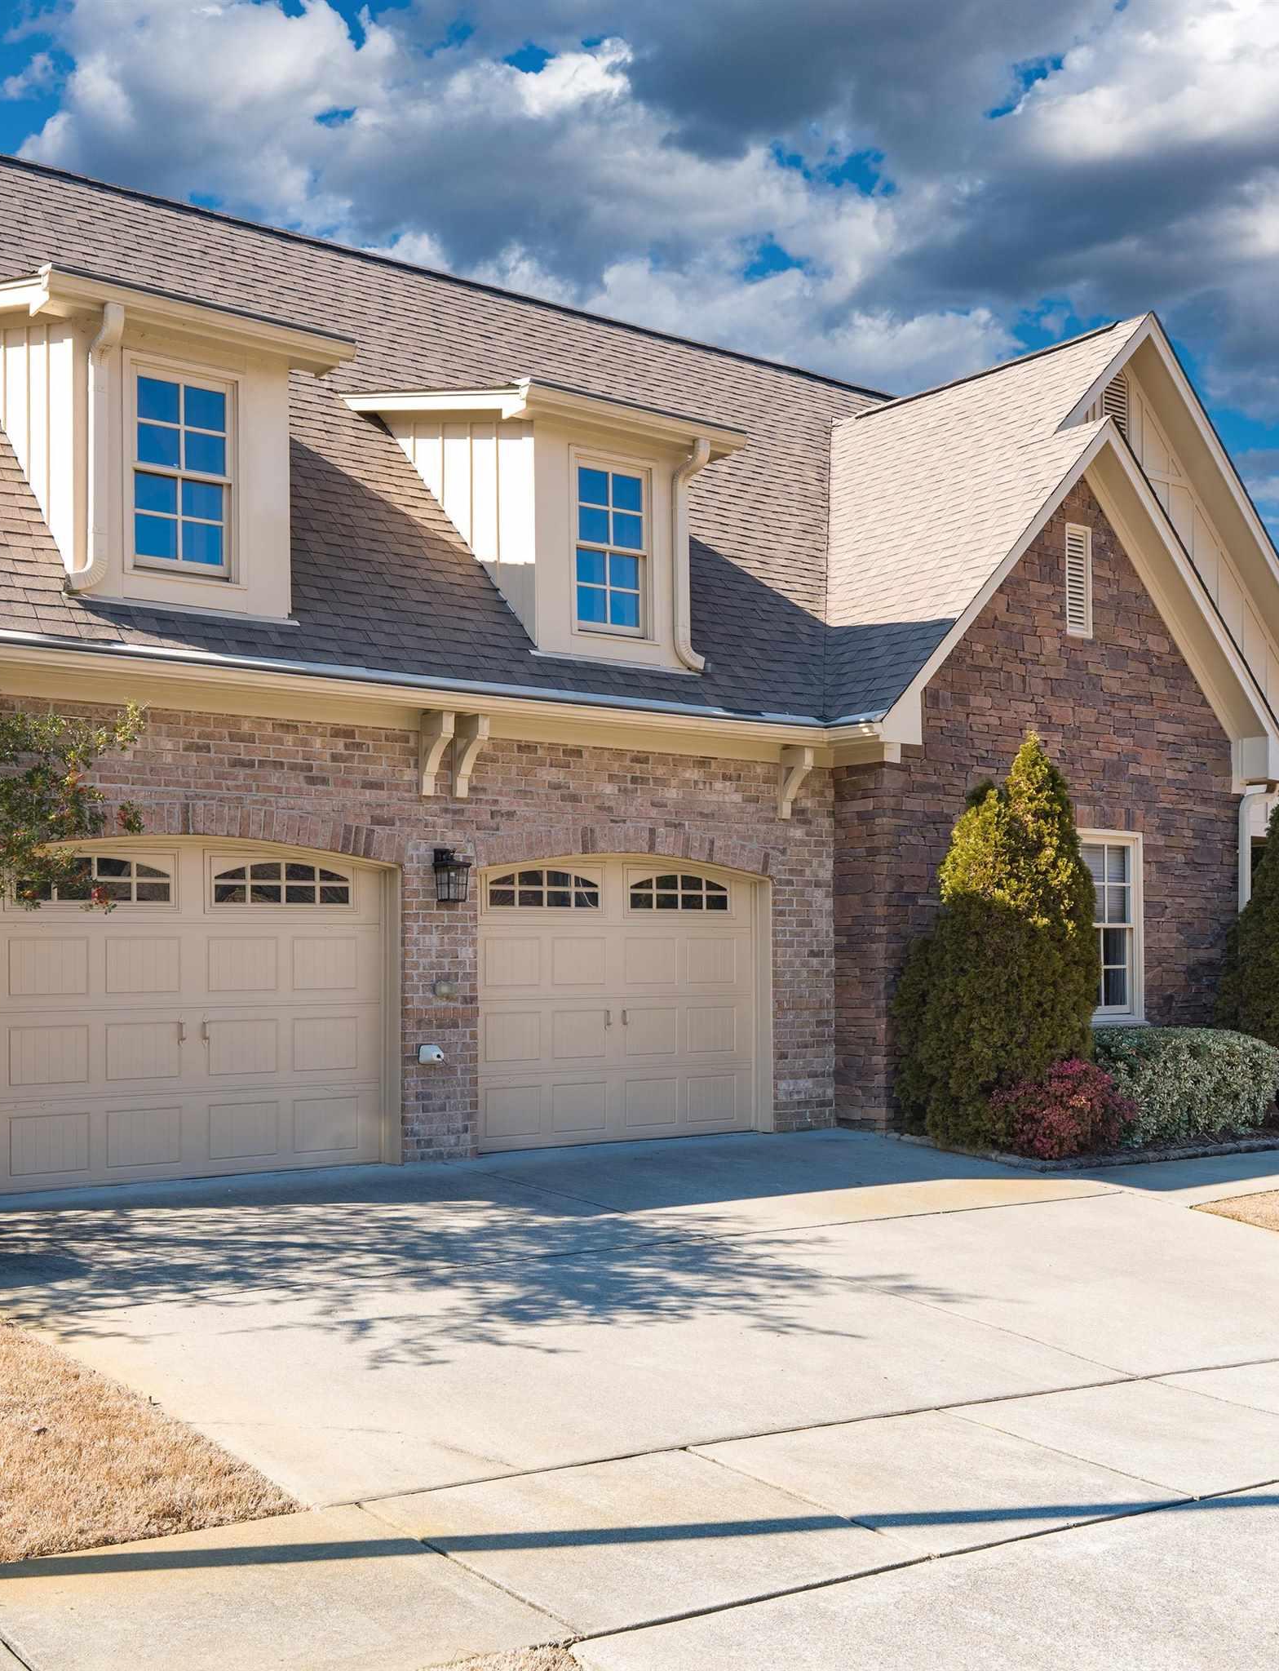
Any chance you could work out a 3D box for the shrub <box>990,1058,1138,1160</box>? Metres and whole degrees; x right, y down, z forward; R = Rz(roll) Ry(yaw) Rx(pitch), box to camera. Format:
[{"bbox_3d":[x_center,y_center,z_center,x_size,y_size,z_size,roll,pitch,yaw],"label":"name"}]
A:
[{"bbox_3d":[2.924,1.872,11.950,0.980,0.670,0.900,0,-3,0],"label":"shrub"}]

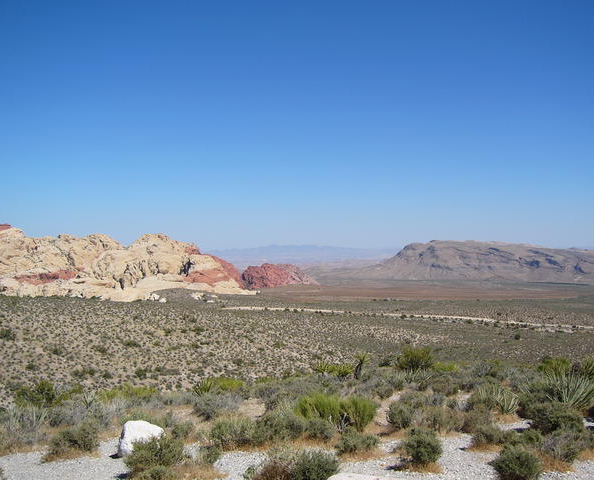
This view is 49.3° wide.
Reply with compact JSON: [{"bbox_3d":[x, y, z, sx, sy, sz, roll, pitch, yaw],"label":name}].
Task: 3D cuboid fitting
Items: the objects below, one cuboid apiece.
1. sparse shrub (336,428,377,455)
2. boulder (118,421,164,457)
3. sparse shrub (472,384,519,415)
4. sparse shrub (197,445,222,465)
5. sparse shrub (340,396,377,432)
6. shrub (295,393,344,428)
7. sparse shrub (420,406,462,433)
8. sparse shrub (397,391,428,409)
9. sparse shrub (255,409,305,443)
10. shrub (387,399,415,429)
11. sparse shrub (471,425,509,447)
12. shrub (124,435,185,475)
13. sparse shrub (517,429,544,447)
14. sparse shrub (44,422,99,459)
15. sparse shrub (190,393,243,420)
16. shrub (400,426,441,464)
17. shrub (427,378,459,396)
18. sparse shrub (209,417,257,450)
[{"bbox_3d":[0.964,3.240,10.482,0.667,0.374,0.567,0,-1,0],"label":"sparse shrub"},{"bbox_3d":[-2.507,3.154,10.366,0.722,0.525,0.613,0,-1,0],"label":"boulder"},{"bbox_3d":[3.591,2.885,11.705,0.851,0.510,0.766,0,-1,17],"label":"sparse shrub"},{"bbox_3d":[-1.015,2.487,7.504,0.273,0.218,0.245,0,-1,-8],"label":"sparse shrub"},{"bbox_3d":[0.923,2.620,9.716,0.559,0.508,0.503,0,-1,5],"label":"sparse shrub"},{"bbox_3d":[0.343,2.621,9.859,0.717,0.559,0.645,0,-1,2],"label":"shrub"},{"bbox_3d":[2.711,3.368,12.226,0.778,0.444,0.662,0,-1,0],"label":"sparse shrub"},{"bbox_3d":[2.164,3.007,12.124,0.551,0.352,0.496,0,-1,10],"label":"sparse shrub"},{"bbox_3d":[-0.230,2.589,9.032,0.684,0.446,0.616,0,-1,-1],"label":"sparse shrub"},{"bbox_3d":[1.603,2.702,10.021,0.395,0.408,0.355,0,-1,9],"label":"shrub"},{"bbox_3d":[3.241,3.286,10.896,0.660,0.359,0.562,0,-1,0],"label":"sparse shrub"},{"bbox_3d":[-2.062,3.068,9.362,0.879,0.509,0.741,0,-1,0],"label":"shrub"},{"bbox_3d":[3.086,2.610,8.552,0.337,0.224,0.303,0,-1,20],"label":"sparse shrub"},{"bbox_3d":[-2.765,2.469,7.970,0.652,0.463,0.587,0,-1,-19],"label":"sparse shrub"},{"bbox_3d":[-1.400,2.861,11.118,0.876,0.452,0.788,0,-1,-7],"label":"sparse shrub"},{"bbox_3d":[1.892,3.101,9.834,0.596,0.532,0.507,0,-1,0],"label":"shrub"},{"bbox_3d":[3.787,3.769,16.727,0.811,0.481,0.693,0,-1,0],"label":"shrub"},{"bbox_3d":[-0.843,2.567,8.585,0.624,0.424,0.562,0,-1,-6],"label":"sparse shrub"}]

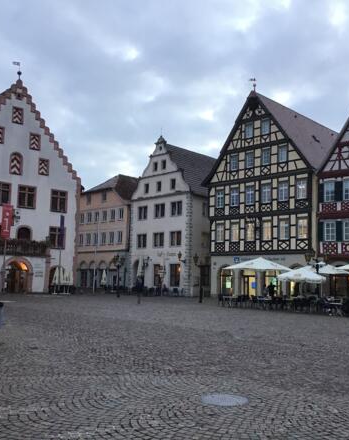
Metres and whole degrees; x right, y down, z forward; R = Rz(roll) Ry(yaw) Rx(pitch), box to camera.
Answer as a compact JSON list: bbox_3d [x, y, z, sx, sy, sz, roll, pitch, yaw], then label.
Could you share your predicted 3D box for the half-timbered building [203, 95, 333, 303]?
[{"bbox_3d":[12.095,-1.601,48.601,14.500,17.719,12.931,7,-8,-38],"label":"half-timbered building"}]

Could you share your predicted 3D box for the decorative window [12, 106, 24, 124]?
[{"bbox_3d":[-16.596,-11.043,55.576,1.161,1.646,0.200,7,-9,-42],"label":"decorative window"}]

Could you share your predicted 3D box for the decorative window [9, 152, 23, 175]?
[{"bbox_3d":[-16.129,-5.752,53.589,1.388,2.302,0.200,8,-9,-42],"label":"decorative window"}]

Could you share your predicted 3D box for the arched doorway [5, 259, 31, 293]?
[{"bbox_3d":[-15.642,5.589,52.767,2.352,3.333,0.500,7,-9,-42],"label":"arched doorway"}]

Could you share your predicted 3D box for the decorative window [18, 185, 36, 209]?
[{"bbox_3d":[-15.238,-2.347,54.174,2.009,2.409,0.250,8,-9,-42],"label":"decorative window"}]

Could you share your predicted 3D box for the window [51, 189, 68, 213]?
[{"bbox_3d":[-12.751,-2.152,58.323,1.738,2.462,0.250,7,-9,-42],"label":"window"}]

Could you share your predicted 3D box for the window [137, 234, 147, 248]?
[{"bbox_3d":[-3.312,2.259,55.148,0.200,1.423,1.540,7,-8,-39],"label":"window"}]

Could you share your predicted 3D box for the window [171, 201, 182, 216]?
[{"bbox_3d":[0.254,-1.225,57.204,0.250,1.682,1.797,7,-9,-41],"label":"window"}]

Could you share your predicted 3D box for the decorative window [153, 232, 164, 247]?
[{"bbox_3d":[-1.527,2.024,52.966,0.200,1.511,1.619,7,-8,-39],"label":"decorative window"}]

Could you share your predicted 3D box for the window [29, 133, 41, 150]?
[{"bbox_3d":[-15.015,-8.476,56.795,1.218,1.715,0.200,7,-9,-42],"label":"window"}]

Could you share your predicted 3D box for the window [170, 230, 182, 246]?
[{"bbox_3d":[0.179,1.847,50.873,0.200,1.447,1.624,7,-8,-39],"label":"window"}]

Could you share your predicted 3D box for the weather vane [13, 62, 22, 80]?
[{"bbox_3d":[-16.380,-15.433,54.644,0.977,1.959,0.450,4,-7,-17],"label":"weather vane"}]

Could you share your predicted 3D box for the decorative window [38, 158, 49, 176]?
[{"bbox_3d":[-14.259,-5.710,57.232,1.241,1.766,0.200,7,-9,-42],"label":"decorative window"}]

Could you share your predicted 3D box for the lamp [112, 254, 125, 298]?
[{"bbox_3d":[-5.149,5.199,48.424,1.050,3.966,1.050,1,-7,0],"label":"lamp"}]

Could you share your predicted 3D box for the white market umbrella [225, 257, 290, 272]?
[{"bbox_3d":[5.512,4.023,33.377,3.650,3.406,3.650,8,-9,-43],"label":"white market umbrella"}]

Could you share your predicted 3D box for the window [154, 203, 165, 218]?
[{"bbox_3d":[-1.637,-1.006,59.363,0.250,1.640,1.837,7,-9,-41],"label":"window"}]

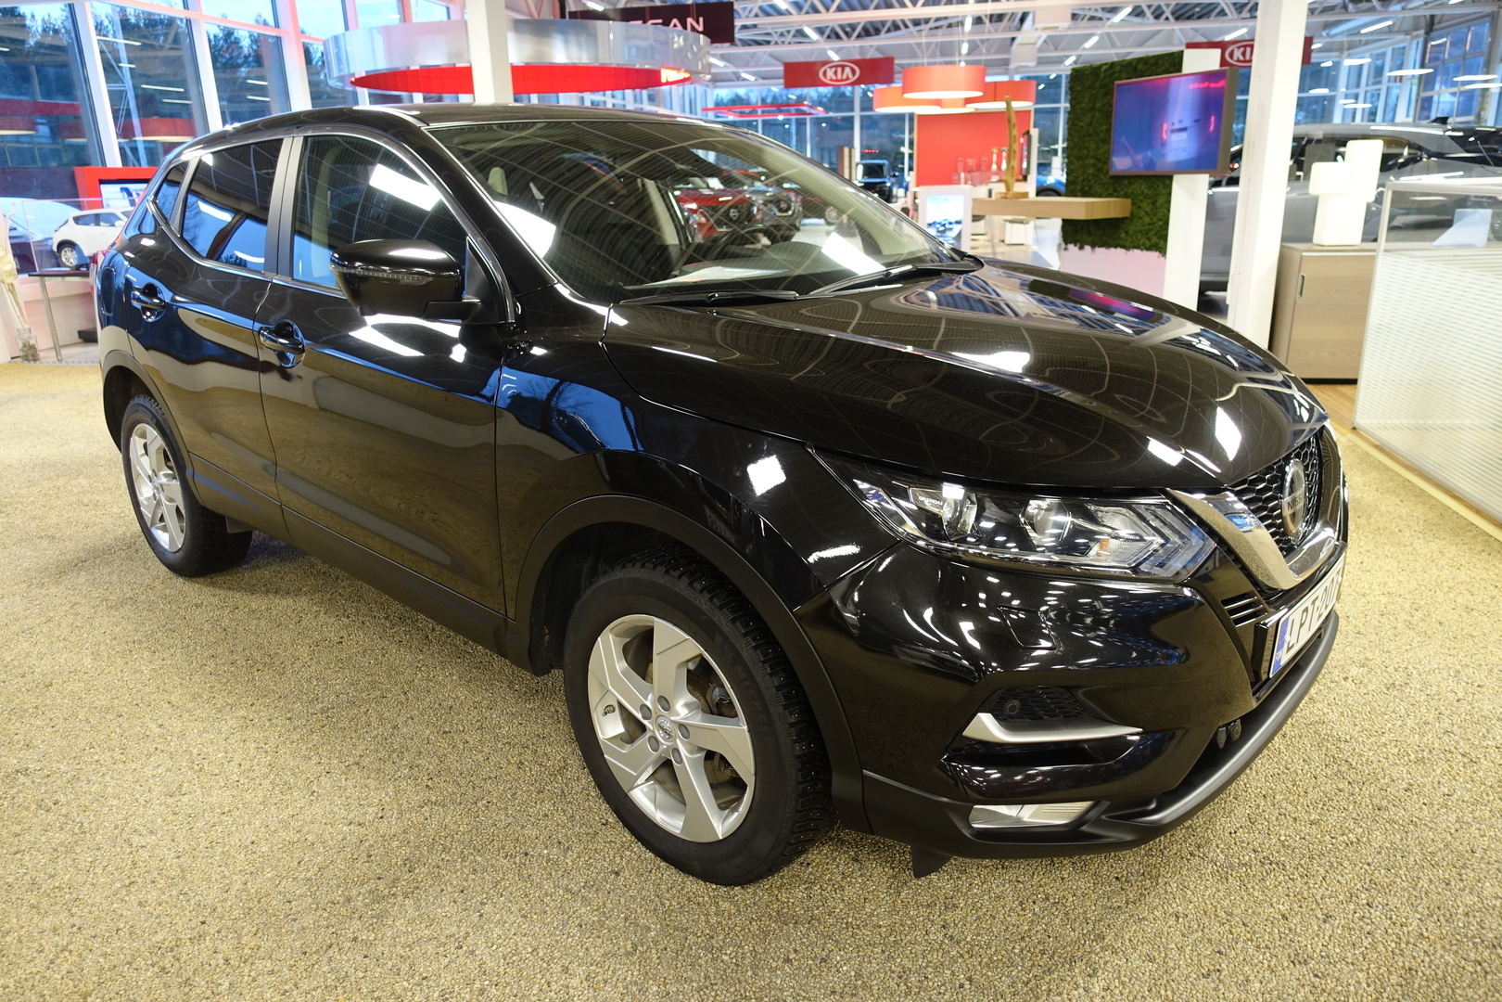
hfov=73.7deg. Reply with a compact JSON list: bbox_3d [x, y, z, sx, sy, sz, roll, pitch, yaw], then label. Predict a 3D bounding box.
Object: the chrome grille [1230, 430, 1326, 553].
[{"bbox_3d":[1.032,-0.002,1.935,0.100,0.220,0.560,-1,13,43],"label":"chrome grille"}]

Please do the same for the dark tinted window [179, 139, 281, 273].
[{"bbox_3d":[-1.572,-0.878,3.009,0.630,0.380,0.050,14,6,39],"label":"dark tinted window"}]

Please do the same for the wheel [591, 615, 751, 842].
[{"bbox_3d":[-0.111,0.427,2.023,0.469,0.469,0.170,14,23,39],"label":"wheel"}]

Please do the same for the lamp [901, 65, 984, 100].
[{"bbox_3d":[2.988,-6.482,15.500,1.290,0.374,1.290,-1,18,0],"label":"lamp"}]

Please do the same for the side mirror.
[{"bbox_3d":[-0.745,-0.469,2.136,0.190,0.170,0.240,14,23,39],"label":"side mirror"}]

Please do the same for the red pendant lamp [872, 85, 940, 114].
[{"bbox_3d":[2.707,-6.943,17.300,1.176,0.323,1.176,-1,18,0],"label":"red pendant lamp"}]

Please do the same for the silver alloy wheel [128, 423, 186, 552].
[{"bbox_3d":[-2.100,-0.066,3.697,0.469,0.469,0.170,14,23,39],"label":"silver alloy wheel"}]

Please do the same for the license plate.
[{"bbox_3d":[1.088,0.222,1.959,0.020,0.118,0.442,14,23,39],"label":"license plate"}]

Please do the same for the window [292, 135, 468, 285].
[{"bbox_3d":[-0.925,-0.701,2.463,0.860,0.410,0.060,14,6,39],"label":"window"}]

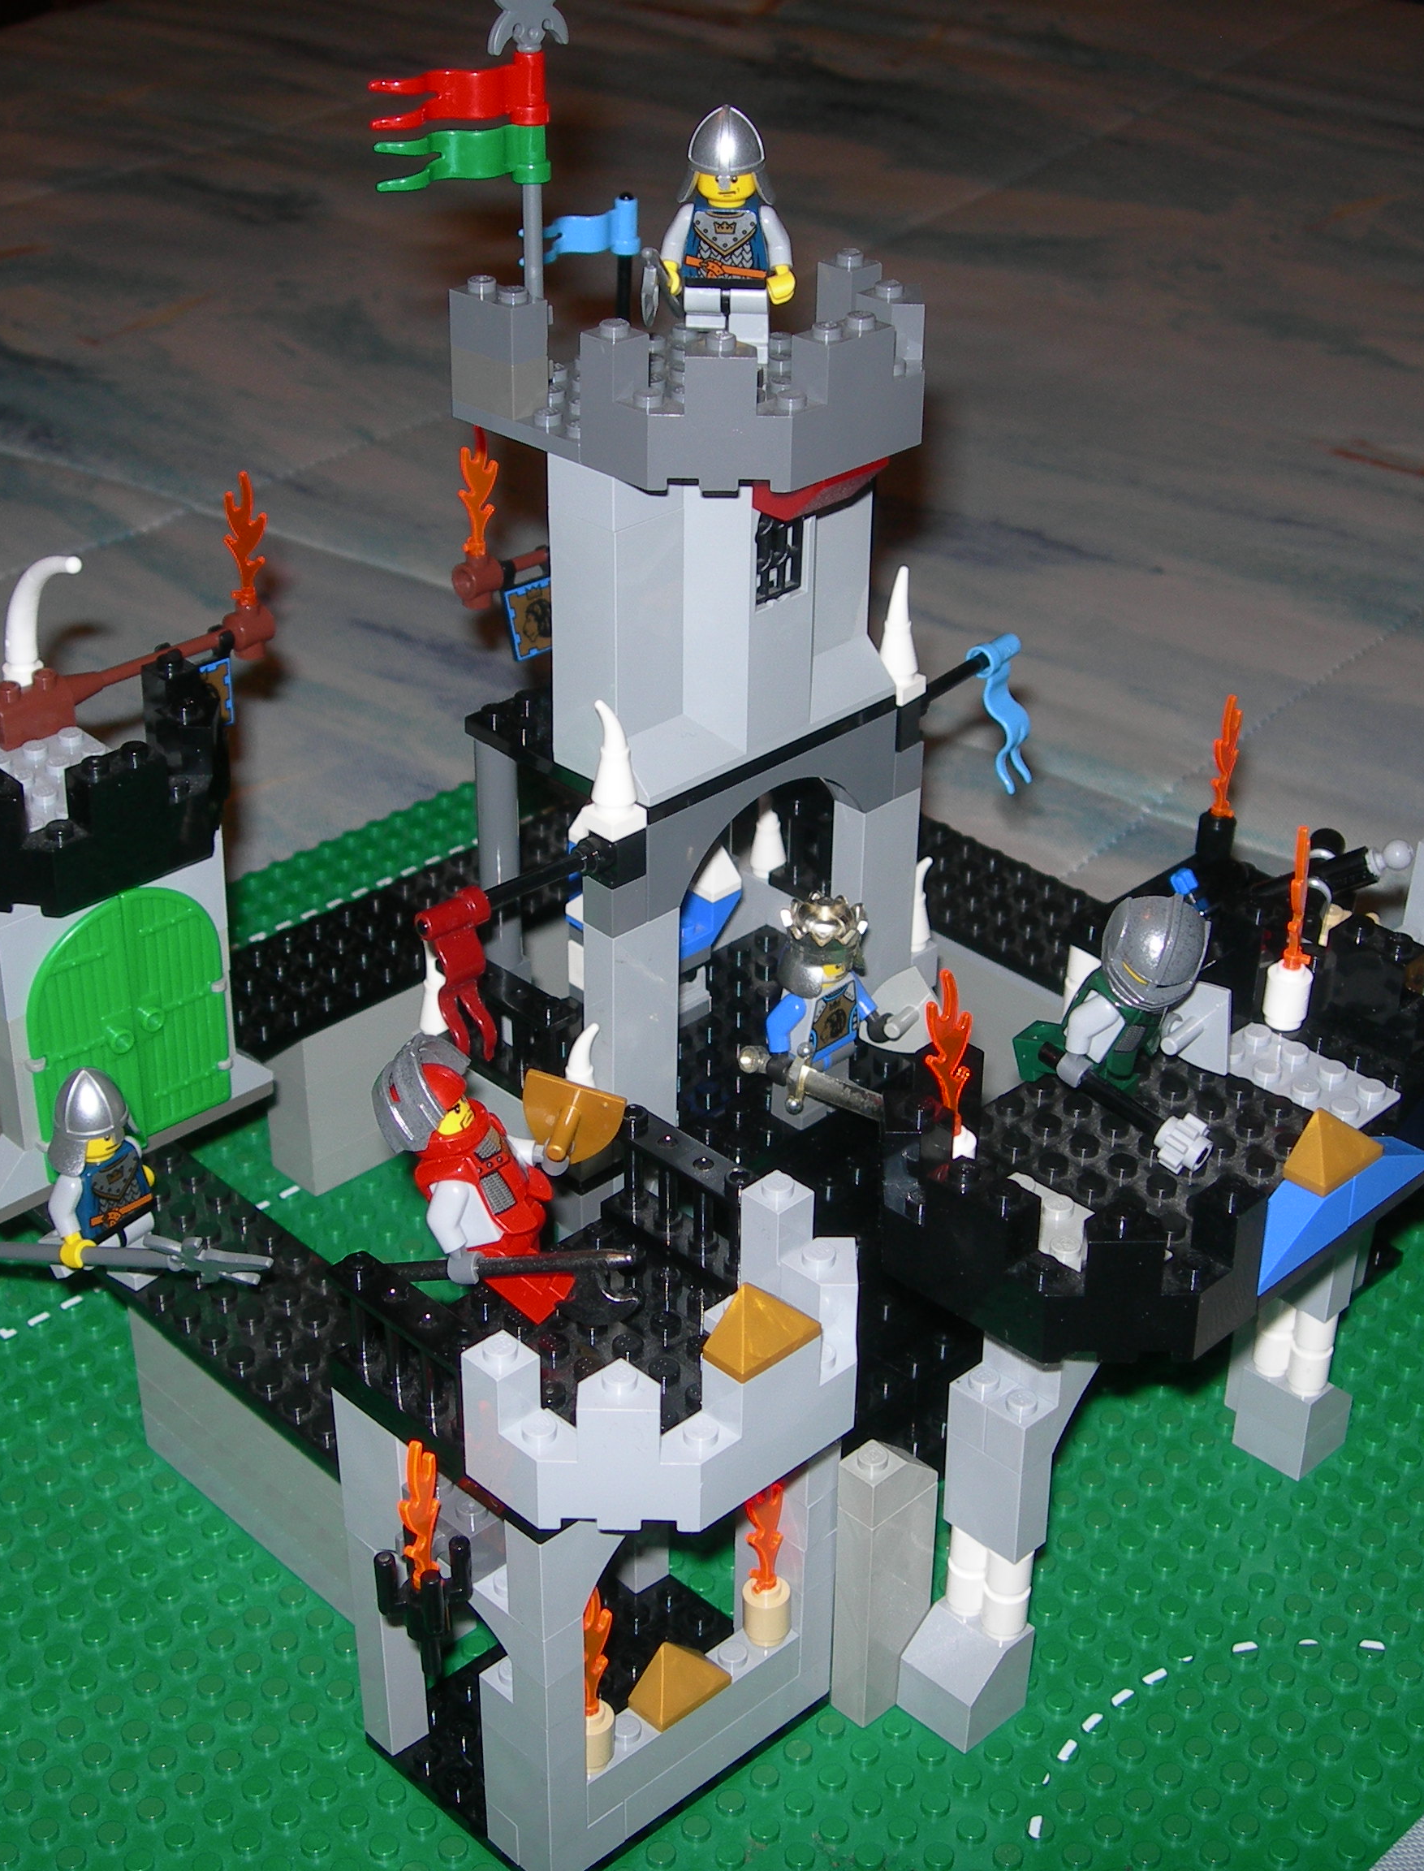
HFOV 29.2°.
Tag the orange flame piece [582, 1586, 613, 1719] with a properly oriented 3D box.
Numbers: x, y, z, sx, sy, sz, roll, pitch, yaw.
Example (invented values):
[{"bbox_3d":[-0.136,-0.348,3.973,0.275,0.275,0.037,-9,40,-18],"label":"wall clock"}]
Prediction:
[{"bbox_3d":[-0.018,0.107,0.412,0.009,0.030,0.004,0,32,-3],"label":"orange flame piece"}]

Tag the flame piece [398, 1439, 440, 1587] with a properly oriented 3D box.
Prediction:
[{"bbox_3d":[-0.042,0.083,0.392,0.009,0.029,0.004,-27,41,-36],"label":"flame piece"}]

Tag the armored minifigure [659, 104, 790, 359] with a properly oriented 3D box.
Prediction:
[{"bbox_3d":[0.003,-0.124,0.486,0.025,0.045,0.016,1,32,0],"label":"armored minifigure"}]

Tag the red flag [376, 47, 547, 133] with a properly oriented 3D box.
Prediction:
[{"bbox_3d":[-0.041,-0.137,0.445,0.031,0.013,0.006,-10,33,-17],"label":"red flag"}]

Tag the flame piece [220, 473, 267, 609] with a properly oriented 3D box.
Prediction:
[{"bbox_3d":[-0.091,-0.077,0.530,0.009,0.029,0.004,0,32,0],"label":"flame piece"}]

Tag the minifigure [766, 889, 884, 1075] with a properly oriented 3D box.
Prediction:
[{"bbox_3d":[0.021,0.014,0.513,0.024,0.047,0.017,-26,41,-37],"label":"minifigure"}]

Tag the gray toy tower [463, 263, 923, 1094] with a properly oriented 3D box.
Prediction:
[{"bbox_3d":[0.001,-0.044,0.502,0.080,0.155,0.064,-27,41,-36],"label":"gray toy tower"}]

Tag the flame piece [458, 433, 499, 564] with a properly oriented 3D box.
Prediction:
[{"bbox_3d":[-0.048,-0.089,0.556,0.009,0.029,0.004,-7,33,-12],"label":"flame piece"}]

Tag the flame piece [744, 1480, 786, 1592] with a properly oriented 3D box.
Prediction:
[{"bbox_3d":[0.009,0.096,0.440,0.009,0.029,0.004,-27,41,-36],"label":"flame piece"}]

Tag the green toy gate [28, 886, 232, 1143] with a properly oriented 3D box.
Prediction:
[{"bbox_3d":[-0.106,0.015,0.499,0.042,0.053,0.007,-27,41,-36],"label":"green toy gate"}]

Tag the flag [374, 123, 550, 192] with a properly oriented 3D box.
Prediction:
[{"bbox_3d":[-0.041,-0.128,0.452,0.030,0.013,0.007,-13,34,-20],"label":"flag"}]

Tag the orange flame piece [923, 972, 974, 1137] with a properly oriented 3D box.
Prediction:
[{"bbox_3d":[0.038,0.018,0.436,0.009,0.030,0.004,4,32,5],"label":"orange flame piece"}]

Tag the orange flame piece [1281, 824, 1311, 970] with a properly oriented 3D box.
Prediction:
[{"bbox_3d":[0.102,-0.007,0.478,0.004,0.030,0.009,9,33,12],"label":"orange flame piece"}]

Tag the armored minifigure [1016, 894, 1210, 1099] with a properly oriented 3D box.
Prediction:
[{"bbox_3d":[0.068,0.010,0.464,0.024,0.037,0.023,-26,41,-37],"label":"armored minifigure"}]

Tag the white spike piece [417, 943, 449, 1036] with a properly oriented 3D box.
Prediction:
[{"bbox_3d":[-0.055,0.009,0.541,0.008,0.022,0.008,-2,32,-6],"label":"white spike piece"}]

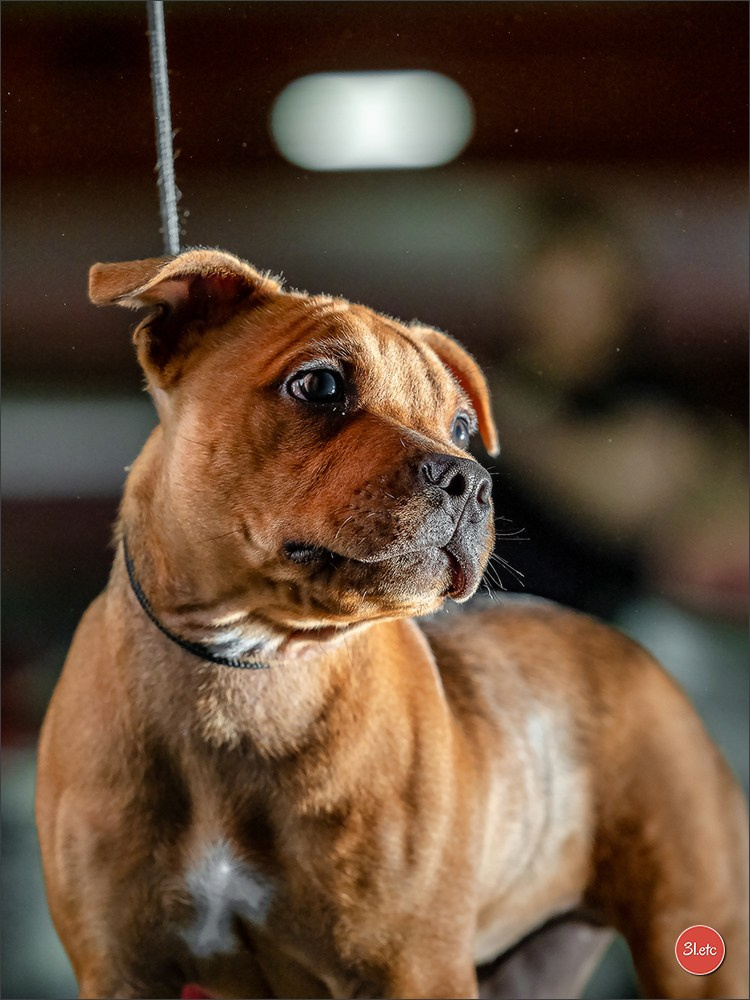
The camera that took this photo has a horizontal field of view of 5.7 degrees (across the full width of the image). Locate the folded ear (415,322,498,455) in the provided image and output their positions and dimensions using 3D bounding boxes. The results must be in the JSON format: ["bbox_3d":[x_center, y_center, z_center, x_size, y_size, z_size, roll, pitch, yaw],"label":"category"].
[{"bbox_3d":[0.038,-0.053,3.680,0.050,0.063,0.042,8,-6,45],"label":"folded ear"}]

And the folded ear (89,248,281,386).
[{"bbox_3d":[-0.092,-0.088,3.620,0.060,0.062,0.070,8,-6,45],"label":"folded ear"}]

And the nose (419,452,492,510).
[{"bbox_3d":[0.038,-0.009,3.565,0.021,0.026,0.034,8,-6,45],"label":"nose"}]

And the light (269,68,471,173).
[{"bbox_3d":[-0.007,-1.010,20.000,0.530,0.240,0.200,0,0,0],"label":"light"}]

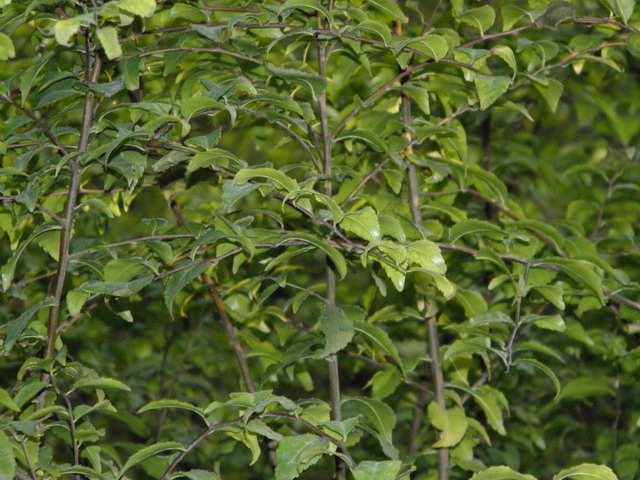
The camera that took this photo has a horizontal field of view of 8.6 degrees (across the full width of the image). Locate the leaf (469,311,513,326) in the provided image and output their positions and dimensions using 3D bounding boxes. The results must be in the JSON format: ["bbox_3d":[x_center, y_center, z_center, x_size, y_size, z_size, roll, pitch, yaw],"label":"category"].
[{"bbox_3d":[0.169,0.078,4.200,0.044,0.016,0.026,0,3,0],"label":"leaf"}]

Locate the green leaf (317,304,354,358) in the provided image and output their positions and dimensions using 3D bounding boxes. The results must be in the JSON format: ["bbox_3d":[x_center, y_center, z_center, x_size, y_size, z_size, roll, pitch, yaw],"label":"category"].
[{"bbox_3d":[0.015,0.090,4.150,0.037,0.053,0.022,0,2,0],"label":"green leaf"}]

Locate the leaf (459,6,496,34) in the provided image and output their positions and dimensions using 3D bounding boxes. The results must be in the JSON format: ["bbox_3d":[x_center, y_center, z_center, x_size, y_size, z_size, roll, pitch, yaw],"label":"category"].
[{"bbox_3d":[0.160,-0.223,4.300,0.039,0.028,0.030,0,3,0],"label":"leaf"}]

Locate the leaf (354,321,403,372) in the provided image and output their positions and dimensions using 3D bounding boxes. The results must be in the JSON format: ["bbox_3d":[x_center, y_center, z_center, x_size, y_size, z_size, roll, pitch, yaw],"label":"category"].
[{"bbox_3d":[0.059,0.108,4.300,0.022,0.071,0.030,-45,0,0],"label":"leaf"}]

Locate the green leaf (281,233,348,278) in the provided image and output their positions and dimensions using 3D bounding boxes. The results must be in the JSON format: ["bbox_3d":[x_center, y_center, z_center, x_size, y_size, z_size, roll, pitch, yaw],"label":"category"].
[{"bbox_3d":[-0.006,0.015,4.150,0.071,0.035,0.028,20,0,0],"label":"green leaf"}]

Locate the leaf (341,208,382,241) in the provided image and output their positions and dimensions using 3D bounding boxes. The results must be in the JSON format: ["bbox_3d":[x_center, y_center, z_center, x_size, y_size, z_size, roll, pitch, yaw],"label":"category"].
[{"bbox_3d":[0.039,-0.015,4.120,0.039,0.035,0.030,0,3,0],"label":"leaf"}]

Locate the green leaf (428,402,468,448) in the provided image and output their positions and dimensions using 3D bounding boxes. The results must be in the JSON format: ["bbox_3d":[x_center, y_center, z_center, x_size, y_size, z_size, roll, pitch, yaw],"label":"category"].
[{"bbox_3d":[0.131,0.188,4.300,0.041,0.047,0.025,0,2,0],"label":"green leaf"}]

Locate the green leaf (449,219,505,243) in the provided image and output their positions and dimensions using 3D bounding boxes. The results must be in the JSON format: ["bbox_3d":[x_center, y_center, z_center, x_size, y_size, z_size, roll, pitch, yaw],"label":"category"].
[{"bbox_3d":[0.158,-0.010,4.280,0.057,0.024,0.030,0,2,0],"label":"green leaf"}]

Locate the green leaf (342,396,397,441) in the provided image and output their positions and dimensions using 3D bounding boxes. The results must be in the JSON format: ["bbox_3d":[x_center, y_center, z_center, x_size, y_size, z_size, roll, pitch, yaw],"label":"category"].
[{"bbox_3d":[0.052,0.178,4.250,0.062,0.032,0.032,38,0,0],"label":"green leaf"}]

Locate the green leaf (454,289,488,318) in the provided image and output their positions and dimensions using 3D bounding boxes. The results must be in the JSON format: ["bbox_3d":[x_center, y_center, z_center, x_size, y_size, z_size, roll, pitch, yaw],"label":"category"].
[{"bbox_3d":[0.157,0.066,4.400,0.035,0.031,0.025,0,2,0],"label":"green leaf"}]

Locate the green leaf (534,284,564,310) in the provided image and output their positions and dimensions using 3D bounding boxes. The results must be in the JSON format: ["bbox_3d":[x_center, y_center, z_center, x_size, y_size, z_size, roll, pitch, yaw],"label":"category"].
[{"bbox_3d":[0.230,0.058,4.250,0.030,0.026,0.030,0,3,0],"label":"green leaf"}]

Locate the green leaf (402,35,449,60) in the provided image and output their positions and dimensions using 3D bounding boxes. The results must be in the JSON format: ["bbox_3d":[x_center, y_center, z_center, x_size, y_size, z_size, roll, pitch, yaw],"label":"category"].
[{"bbox_3d":[0.108,-0.195,4.280,0.049,0.026,0.030,0,2,0],"label":"green leaf"}]

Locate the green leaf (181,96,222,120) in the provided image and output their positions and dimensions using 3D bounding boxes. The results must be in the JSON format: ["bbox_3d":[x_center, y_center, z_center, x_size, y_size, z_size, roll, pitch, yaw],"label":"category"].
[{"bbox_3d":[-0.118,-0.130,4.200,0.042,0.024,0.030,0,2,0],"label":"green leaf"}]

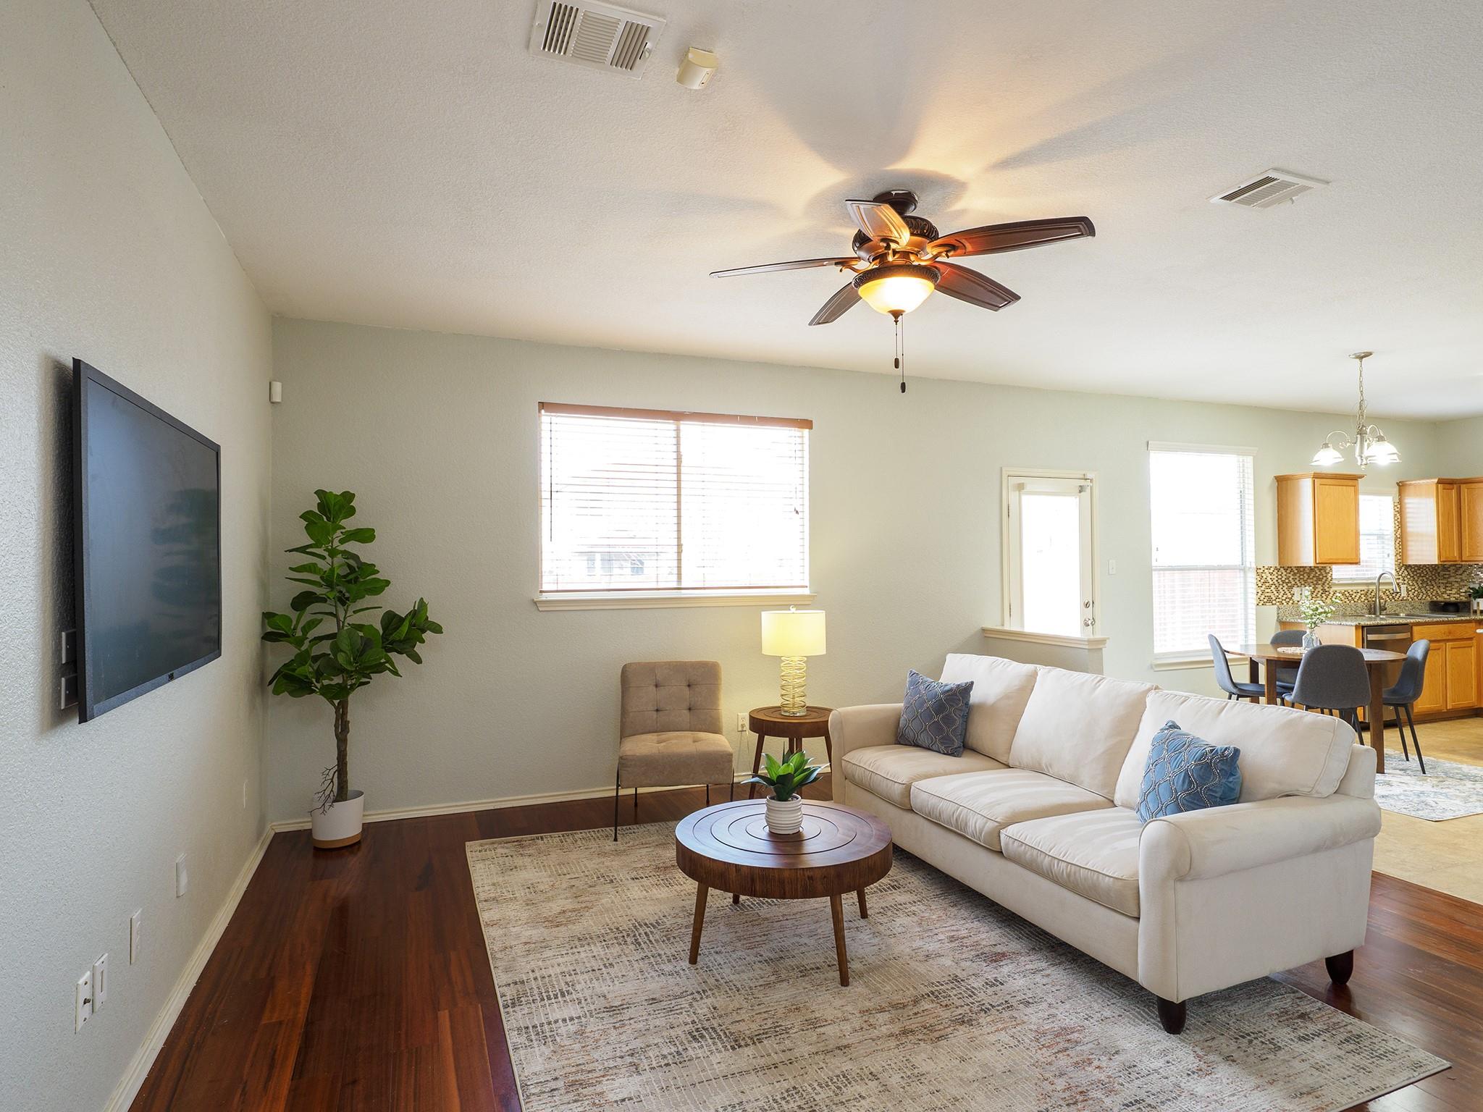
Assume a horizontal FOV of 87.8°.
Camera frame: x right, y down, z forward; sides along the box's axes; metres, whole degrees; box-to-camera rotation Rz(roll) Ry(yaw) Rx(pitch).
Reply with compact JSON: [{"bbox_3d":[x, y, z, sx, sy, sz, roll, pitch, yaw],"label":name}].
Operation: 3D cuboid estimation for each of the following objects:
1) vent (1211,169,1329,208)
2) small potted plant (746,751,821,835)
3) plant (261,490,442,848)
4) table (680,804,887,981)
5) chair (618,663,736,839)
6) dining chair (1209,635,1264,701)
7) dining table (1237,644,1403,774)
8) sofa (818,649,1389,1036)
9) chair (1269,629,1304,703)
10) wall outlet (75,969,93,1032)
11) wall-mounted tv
[{"bbox_3d":[1.928,-1.325,2.822,0.300,0.025,0.250,0,-1,-21],"label":"vent"},{"bbox_3d":[0.157,0.875,2.860,0.268,0.292,0.255,0,-1,0],"label":"small potted plant"},{"bbox_3d":[-1.984,0.561,3.967,0.790,1.810,0.660,0,-1,-23],"label":"plant"},{"bbox_3d":[0.157,1.218,2.868,0.785,0.420,0.785,0,-1,0],"label":"table"},{"bbox_3d":[-0.376,1.026,4.267,0.600,0.850,0.700,0,-1,-7],"label":"chair"},{"bbox_3d":[3.748,1.024,5.679,0.510,0.860,0.440,-1,-1,24],"label":"dining chair"},{"bbox_3d":[4.040,1.053,5.441,1.040,0.755,1.040,-1,-1,19],"label":"dining table"},{"bbox_3d":[1.305,0.975,3.295,0.914,0.894,2.095,0,-1,-23],"label":"sofa"},{"bbox_3d":[4.271,1.023,5.877,0.440,0.860,0.510,-1,-1,24],"label":"chair"},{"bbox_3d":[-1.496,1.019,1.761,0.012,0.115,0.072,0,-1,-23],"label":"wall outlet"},{"bbox_3d":[-1.536,-0.021,2.034,0.050,0.703,1.159,0,-1,-23],"label":"wall-mounted tv"}]

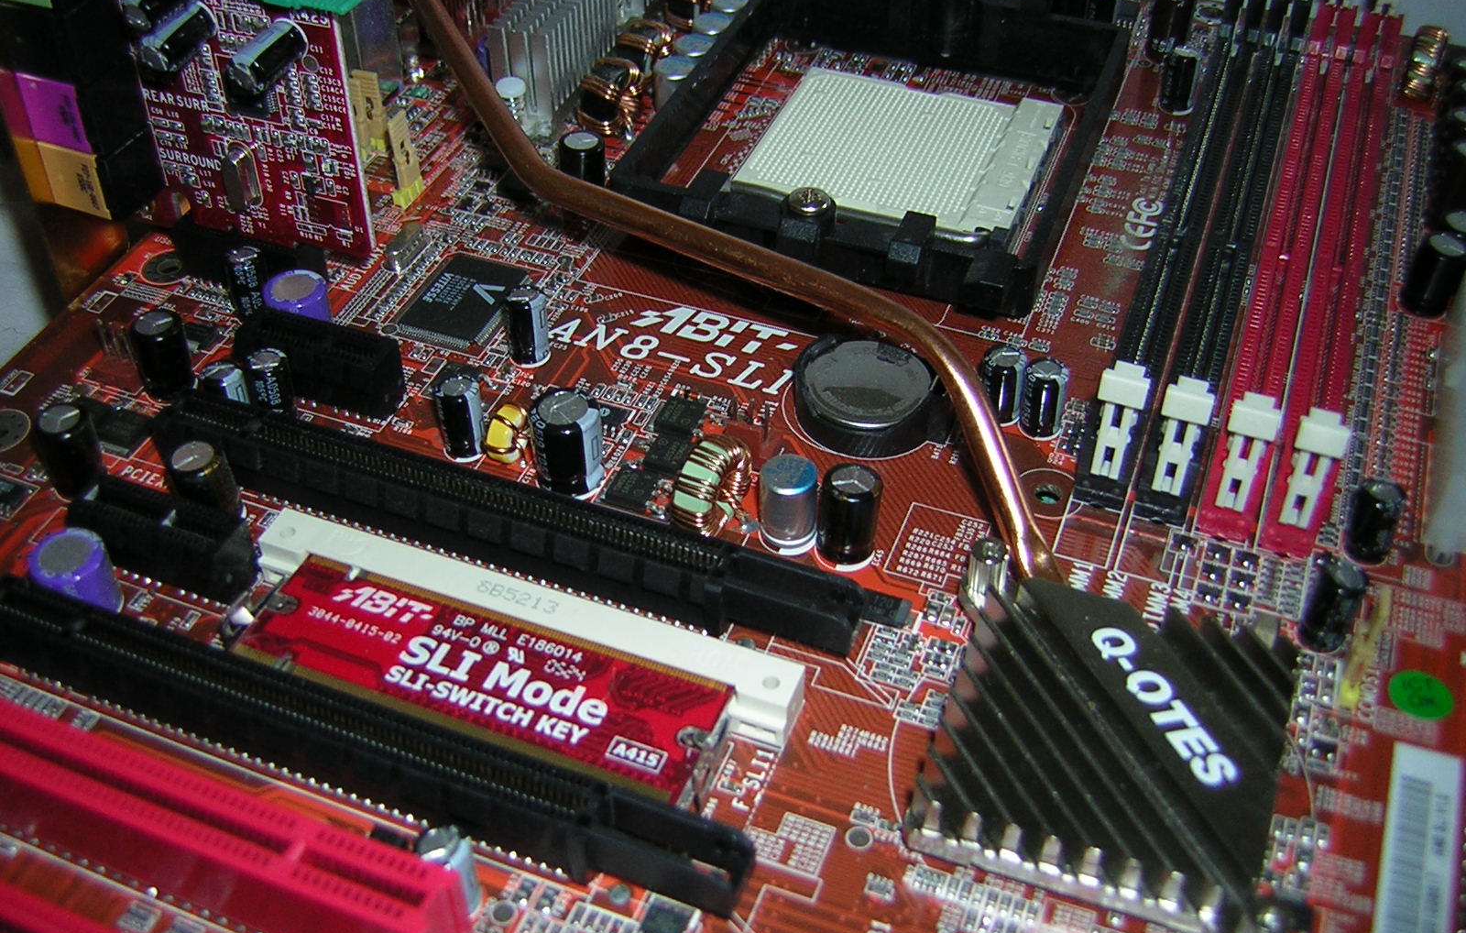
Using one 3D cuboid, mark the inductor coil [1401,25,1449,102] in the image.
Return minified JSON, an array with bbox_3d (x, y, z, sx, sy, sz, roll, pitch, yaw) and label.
[{"bbox_3d":[0.137,-0.080,0.302,0.006,0.014,0.014,15,46,16],"label":"inductor coil"}]

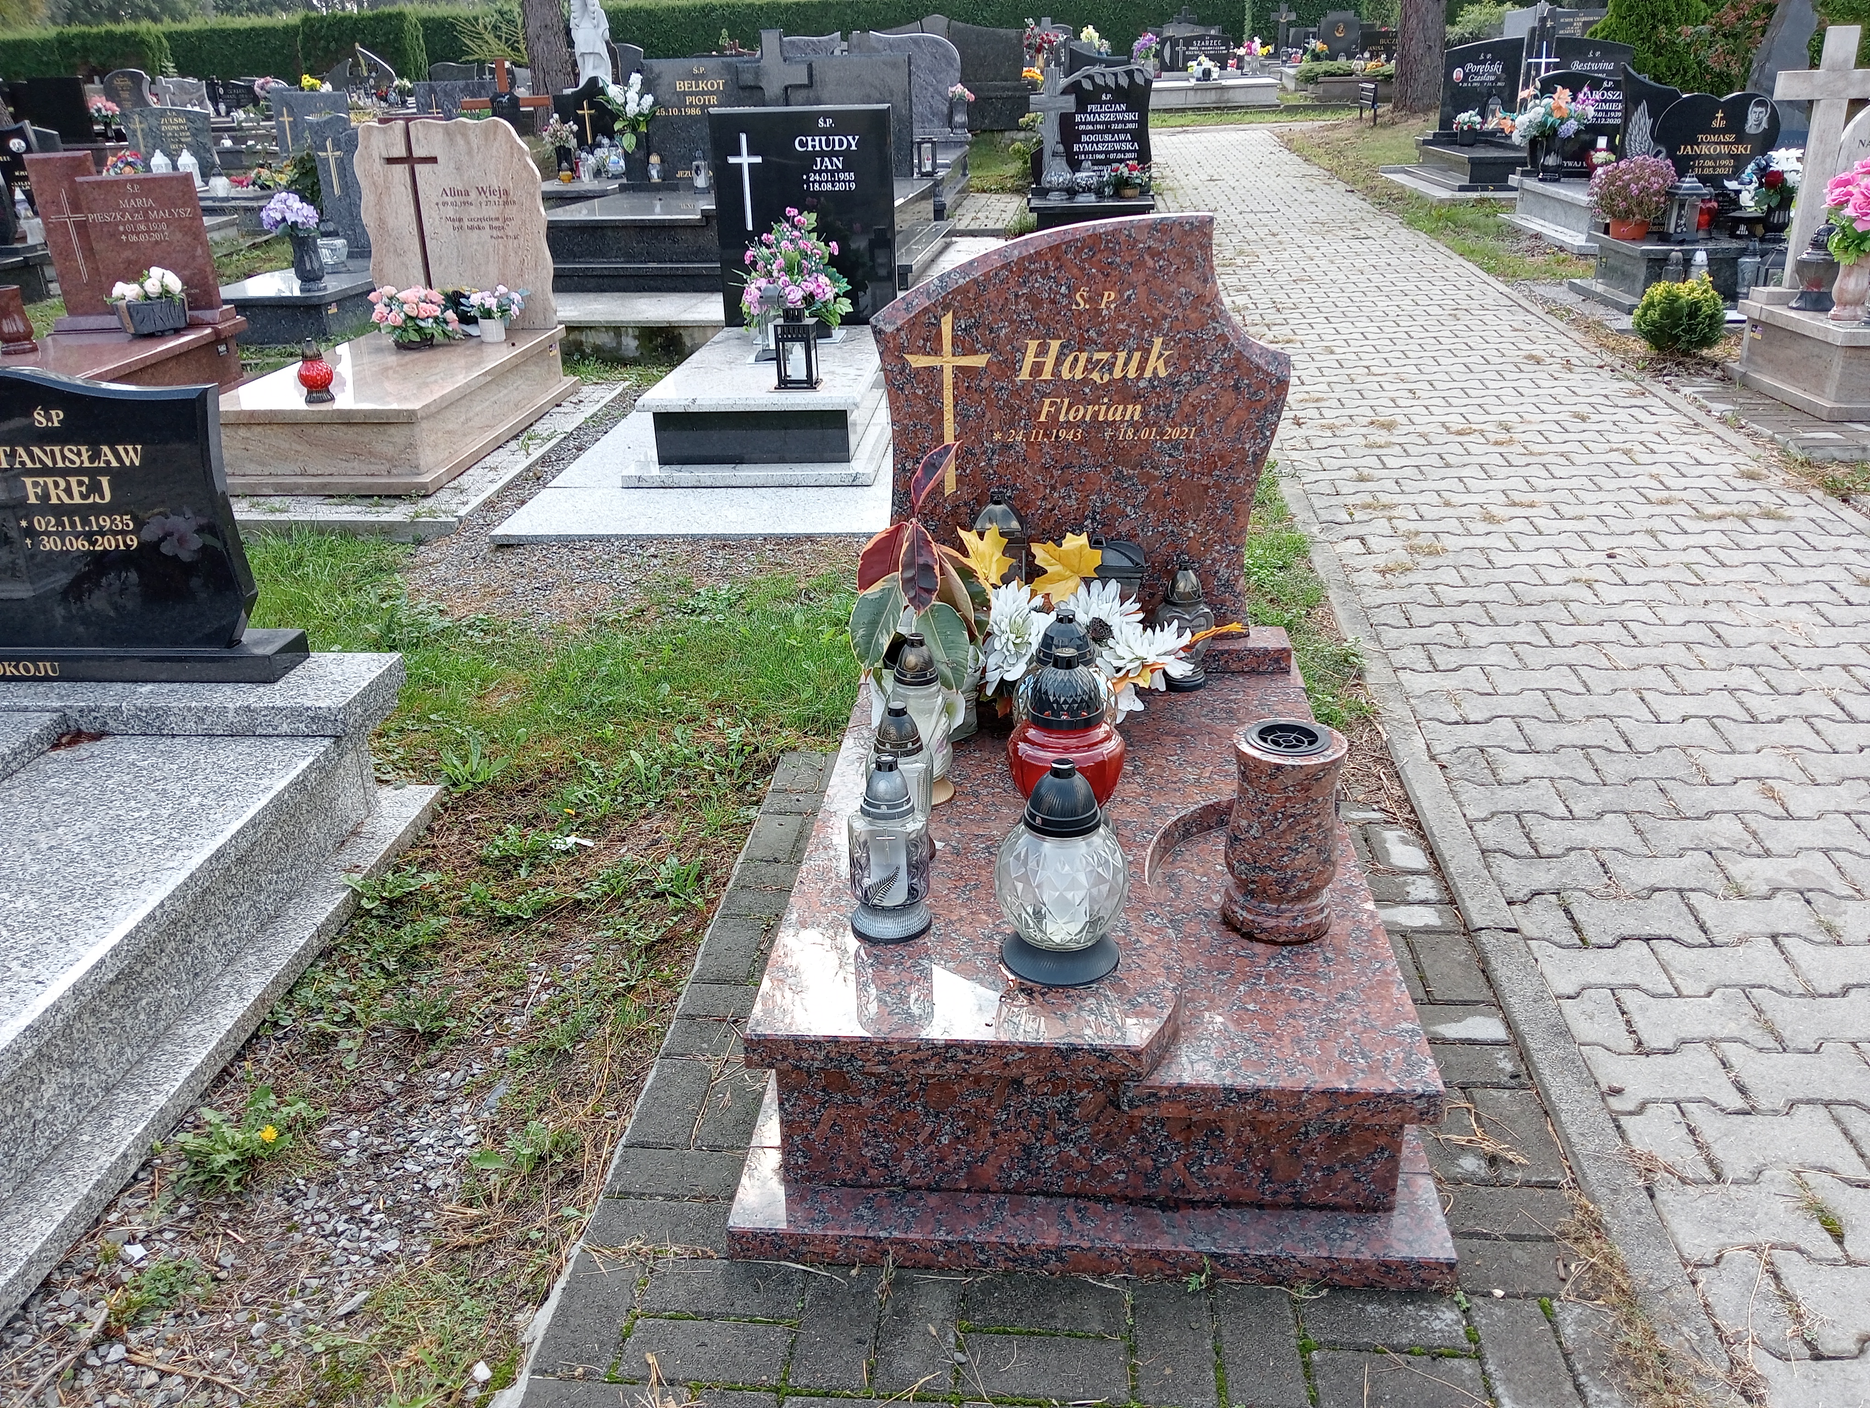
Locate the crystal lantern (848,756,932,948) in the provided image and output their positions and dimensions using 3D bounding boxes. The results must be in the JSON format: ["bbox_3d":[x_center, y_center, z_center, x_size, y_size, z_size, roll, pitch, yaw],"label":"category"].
[{"bbox_3d":[-0.062,0.187,2.046,0.112,0.252,0.112,-3,24,-2],"label":"crystal lantern"}]

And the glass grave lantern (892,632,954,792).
[{"bbox_3d":[-0.026,0.018,2.370,0.108,0.266,0.108,1,25,4],"label":"glass grave lantern"}]

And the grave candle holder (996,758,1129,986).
[{"bbox_3d":[0.164,0.203,1.959,0.172,0.280,0.172,1,24,5],"label":"grave candle holder"}]

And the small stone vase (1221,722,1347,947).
[{"bbox_3d":[0.485,0.177,2.092,0.150,0.276,0.150,1,25,4],"label":"small stone vase"}]

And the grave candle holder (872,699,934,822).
[{"bbox_3d":[-0.052,0.112,2.199,0.106,0.238,0.106,1,25,4],"label":"grave candle holder"}]

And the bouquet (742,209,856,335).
[{"bbox_3d":[-0.537,-1.676,5.851,0.450,0.450,0.340,1,25,4],"label":"bouquet"}]

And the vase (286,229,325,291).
[{"bbox_3d":[-3.067,-2.163,7.439,0.160,0.280,0.160,1,25,4],"label":"vase"}]

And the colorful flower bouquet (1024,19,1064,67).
[{"bbox_3d":[1.172,-7.303,16.744,0.450,0.480,0.380,1,25,4],"label":"colorful flower bouquet"}]

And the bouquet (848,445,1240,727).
[{"bbox_3d":[0.190,-0.203,2.592,0.660,0.480,0.360,1,25,4],"label":"bouquet"}]

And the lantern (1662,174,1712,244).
[{"bbox_3d":[3.707,-2.446,7.482,0.158,0.305,0.158,1,24,5],"label":"lantern"}]

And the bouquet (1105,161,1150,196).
[{"bbox_3d":[1.277,-3.456,9.953,0.290,0.235,0.260,1,24,5],"label":"bouquet"}]

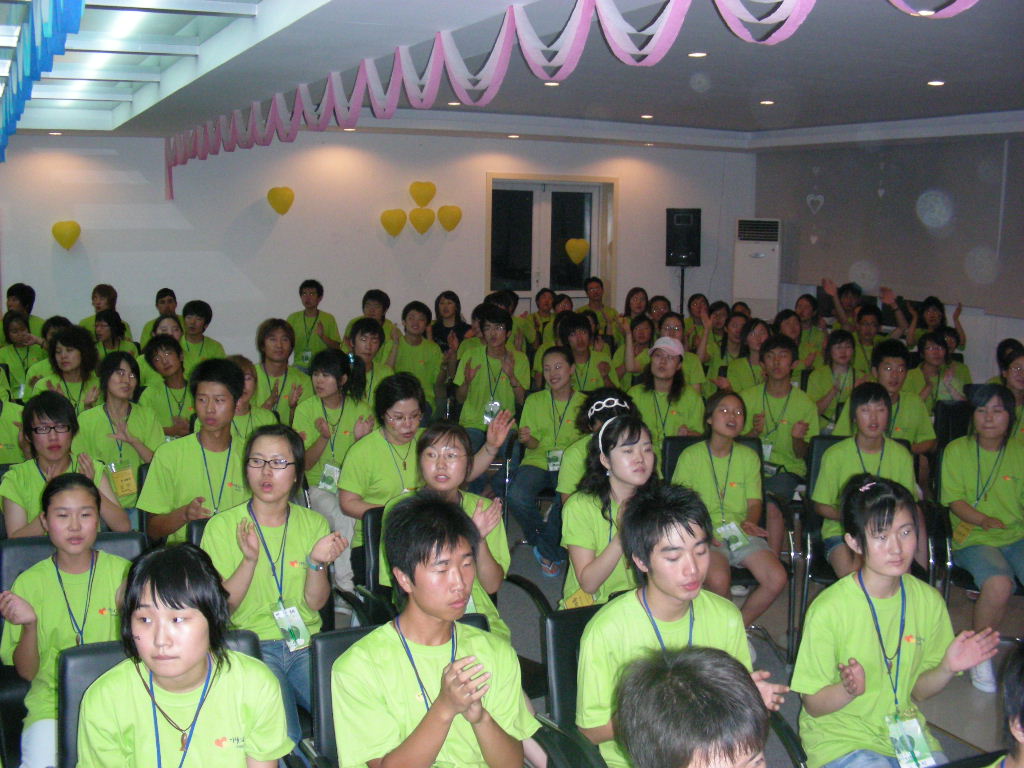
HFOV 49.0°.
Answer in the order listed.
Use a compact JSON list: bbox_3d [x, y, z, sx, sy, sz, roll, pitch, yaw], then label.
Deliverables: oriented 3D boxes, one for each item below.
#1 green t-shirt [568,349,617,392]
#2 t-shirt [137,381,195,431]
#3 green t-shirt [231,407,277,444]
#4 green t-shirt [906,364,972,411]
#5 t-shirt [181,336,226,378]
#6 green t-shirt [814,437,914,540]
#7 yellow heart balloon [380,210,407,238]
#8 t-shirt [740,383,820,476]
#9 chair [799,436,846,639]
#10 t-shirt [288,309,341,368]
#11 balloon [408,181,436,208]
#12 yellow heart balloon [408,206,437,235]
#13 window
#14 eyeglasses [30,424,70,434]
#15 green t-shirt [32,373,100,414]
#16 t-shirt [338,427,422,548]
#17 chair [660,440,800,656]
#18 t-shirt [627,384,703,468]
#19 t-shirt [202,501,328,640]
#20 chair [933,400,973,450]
[{"bbox_3d":[0.439,0.009,6.900,0.430,0.480,0.270,0,9,-12],"label":"green t-shirt"},{"bbox_3d":[-1.733,0.219,5.736,0.410,0.480,0.250,-2,9,-17],"label":"t-shirt"},{"bbox_3d":[-1.191,0.363,4.910,0.430,0.520,0.260,-1,9,-15],"label":"green t-shirt"},{"bbox_3d":[2.656,0.115,7.000,0.430,0.480,0.270,1,9,-2],"label":"green t-shirt"},{"bbox_3d":[-1.956,-0.054,7.037,0.410,0.490,0.240,-1,9,-14],"label":"t-shirt"},{"bbox_3d":[1.434,0.444,4.585,0.410,0.460,0.250,3,9,9],"label":"green t-shirt"},{"bbox_3d":[-1.120,-1.529,10.640,0.255,0.270,0.150,-3,10,-25],"label":"yellow heart balloon"},{"bbox_3d":[1.399,0.264,5.992,0.470,0.550,0.280,1,9,0],"label":"t-shirt"},{"bbox_3d":[1.557,0.741,5.065,0.540,0.910,0.570,2,9,3],"label":"chair"},{"bbox_3d":[-1.535,-0.339,8.736,0.410,0.480,0.240,1,9,-4],"label":"t-shirt"},{"bbox_3d":[-0.868,-1.838,10.922,0.250,0.260,0.170,-2,9,-23],"label":"balloon"},{"bbox_3d":[-0.878,-1.585,10.961,0.250,0.260,0.170,-2,9,-23],"label":"yellow heart balloon"},{"bbox_3d":[0.414,-1.561,12.400,1.460,1.420,0.150,-3,10,-25],"label":"window"},{"bbox_3d":[-1.591,0.145,3.885,0.138,0.038,0.140,-2,9,-20],"label":"eyeglasses"},{"bbox_3d":[-2.283,0.126,5.800,0.420,0.480,0.270,-2,9,-22],"label":"green t-shirt"},{"bbox_3d":[-0.445,0.373,4.050,0.430,0.450,0.270,-4,10,-30],"label":"t-shirt"},{"bbox_3d":[0.938,0.736,5.001,0.540,0.910,0.570,1,9,-2],"label":"chair"},{"bbox_3d":[0.764,0.240,5.635,0.390,0.460,0.240,2,9,4],"label":"t-shirt"},{"bbox_3d":[-0.760,0.571,3.480,0.400,0.430,0.260,-1,9,-18],"label":"t-shirt"},{"bbox_3d":[2.595,0.592,6.186,0.540,0.910,0.570,1,9,0],"label":"chair"}]

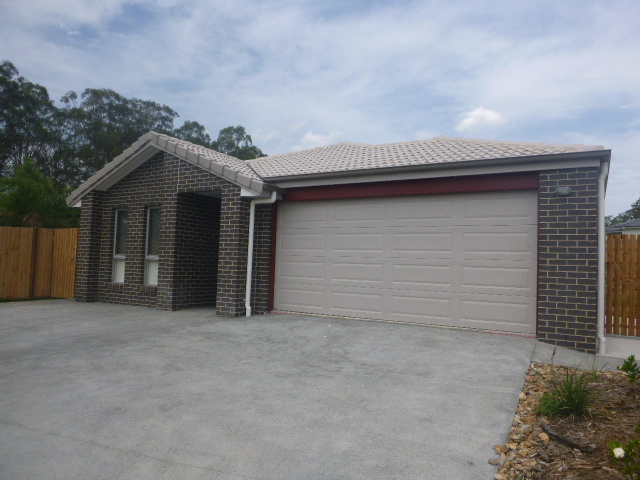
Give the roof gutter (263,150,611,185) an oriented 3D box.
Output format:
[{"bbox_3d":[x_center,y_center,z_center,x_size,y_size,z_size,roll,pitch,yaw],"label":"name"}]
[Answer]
[{"bbox_3d":[1.402,-1.140,7.581,5.702,0.115,0.125,0,-4,30],"label":"roof gutter"}]

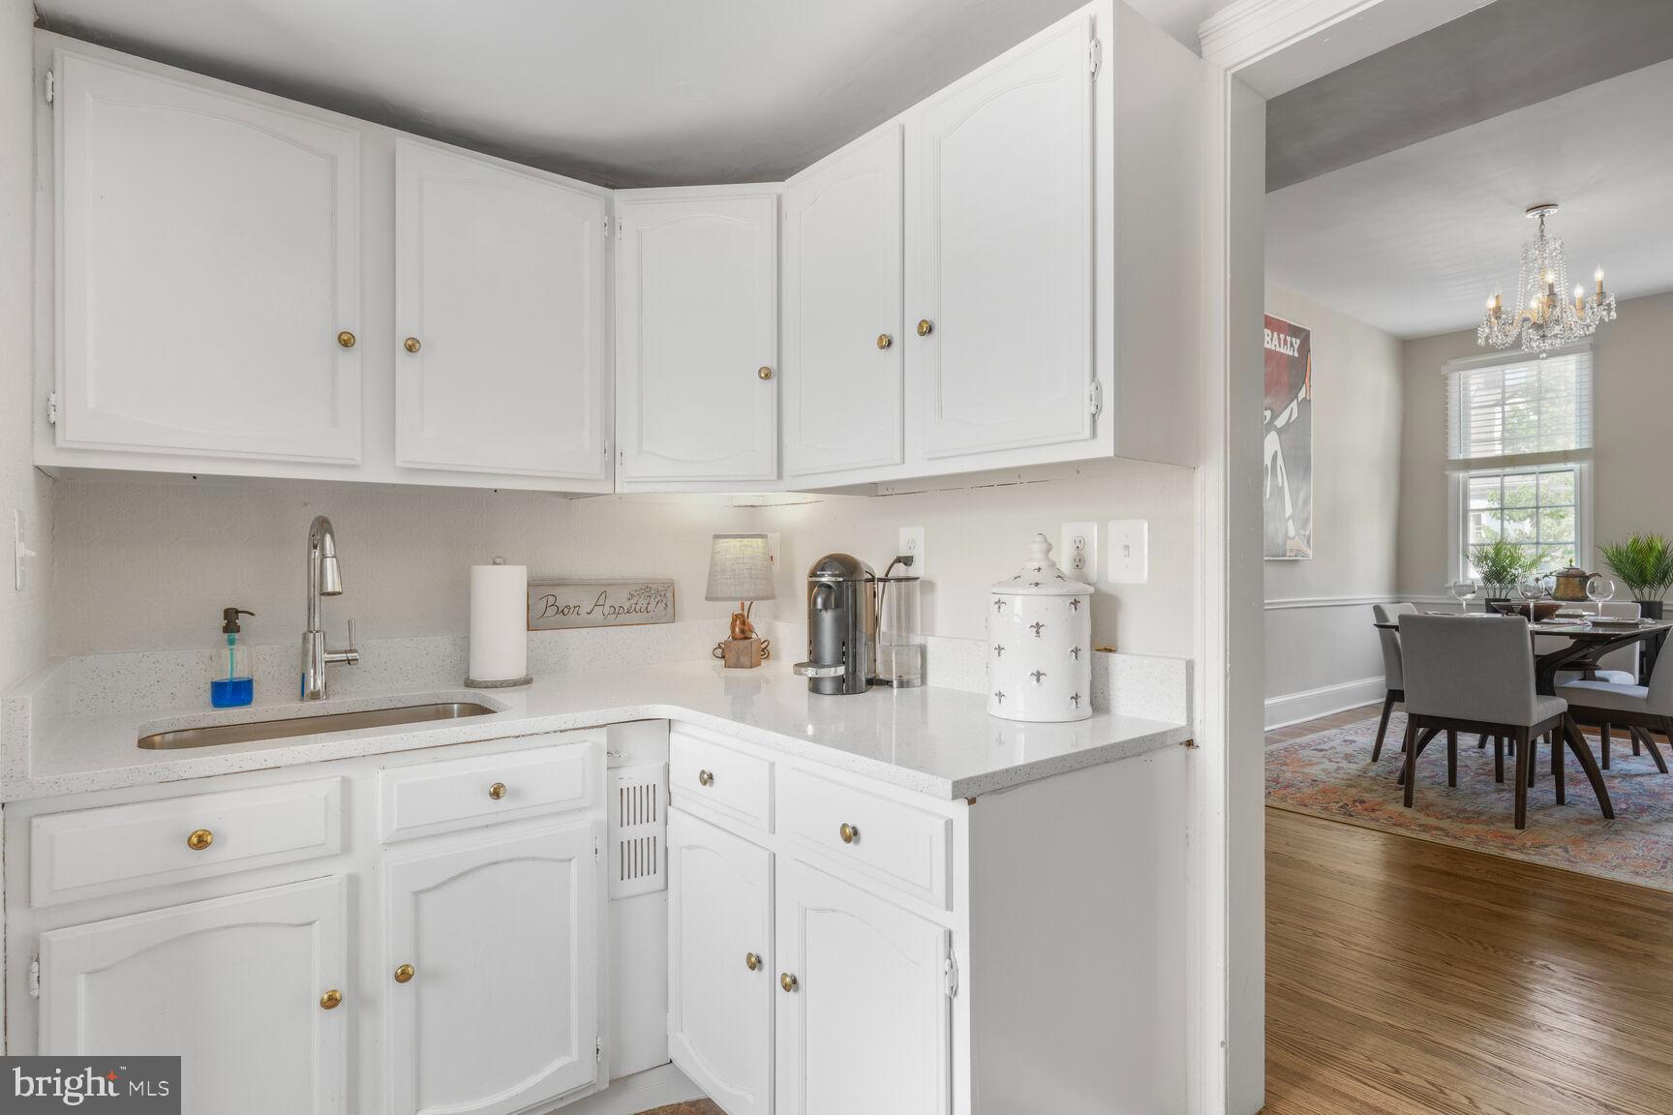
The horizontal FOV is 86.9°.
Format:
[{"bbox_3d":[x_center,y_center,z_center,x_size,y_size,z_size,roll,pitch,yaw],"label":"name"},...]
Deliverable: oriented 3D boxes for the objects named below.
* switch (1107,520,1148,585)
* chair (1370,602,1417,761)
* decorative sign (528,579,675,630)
[{"bbox_3d":[0.583,-0.011,1.770,0.014,0.125,0.082,0,0,-39],"label":"switch"},{"bbox_3d":[3.053,0.636,4.401,0.435,0.810,0.575,0,0,-39],"label":"chair"},{"bbox_3d":[-0.643,0.128,2.445,0.425,0.128,0.022,0,0,-39],"label":"decorative sign"}]

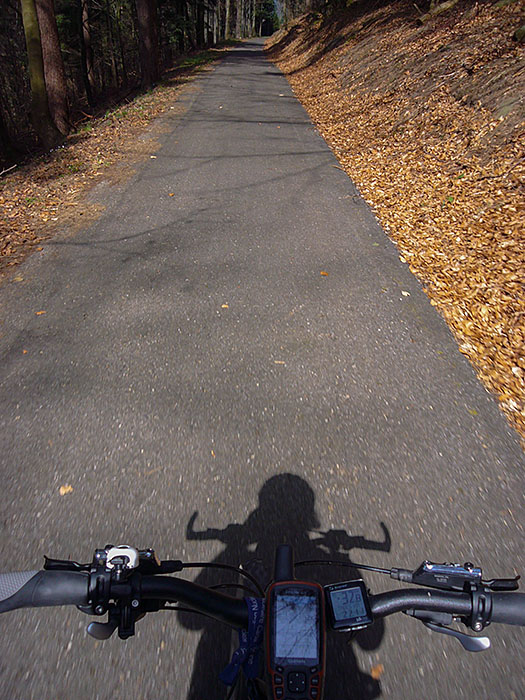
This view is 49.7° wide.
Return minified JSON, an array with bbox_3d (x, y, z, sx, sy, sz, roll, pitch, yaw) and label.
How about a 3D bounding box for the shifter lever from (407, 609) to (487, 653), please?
[{"bbox_3d":[0.198,0.298,0.605,0.088,0.036,0.050,7,30,12],"label":"shifter lever"}]

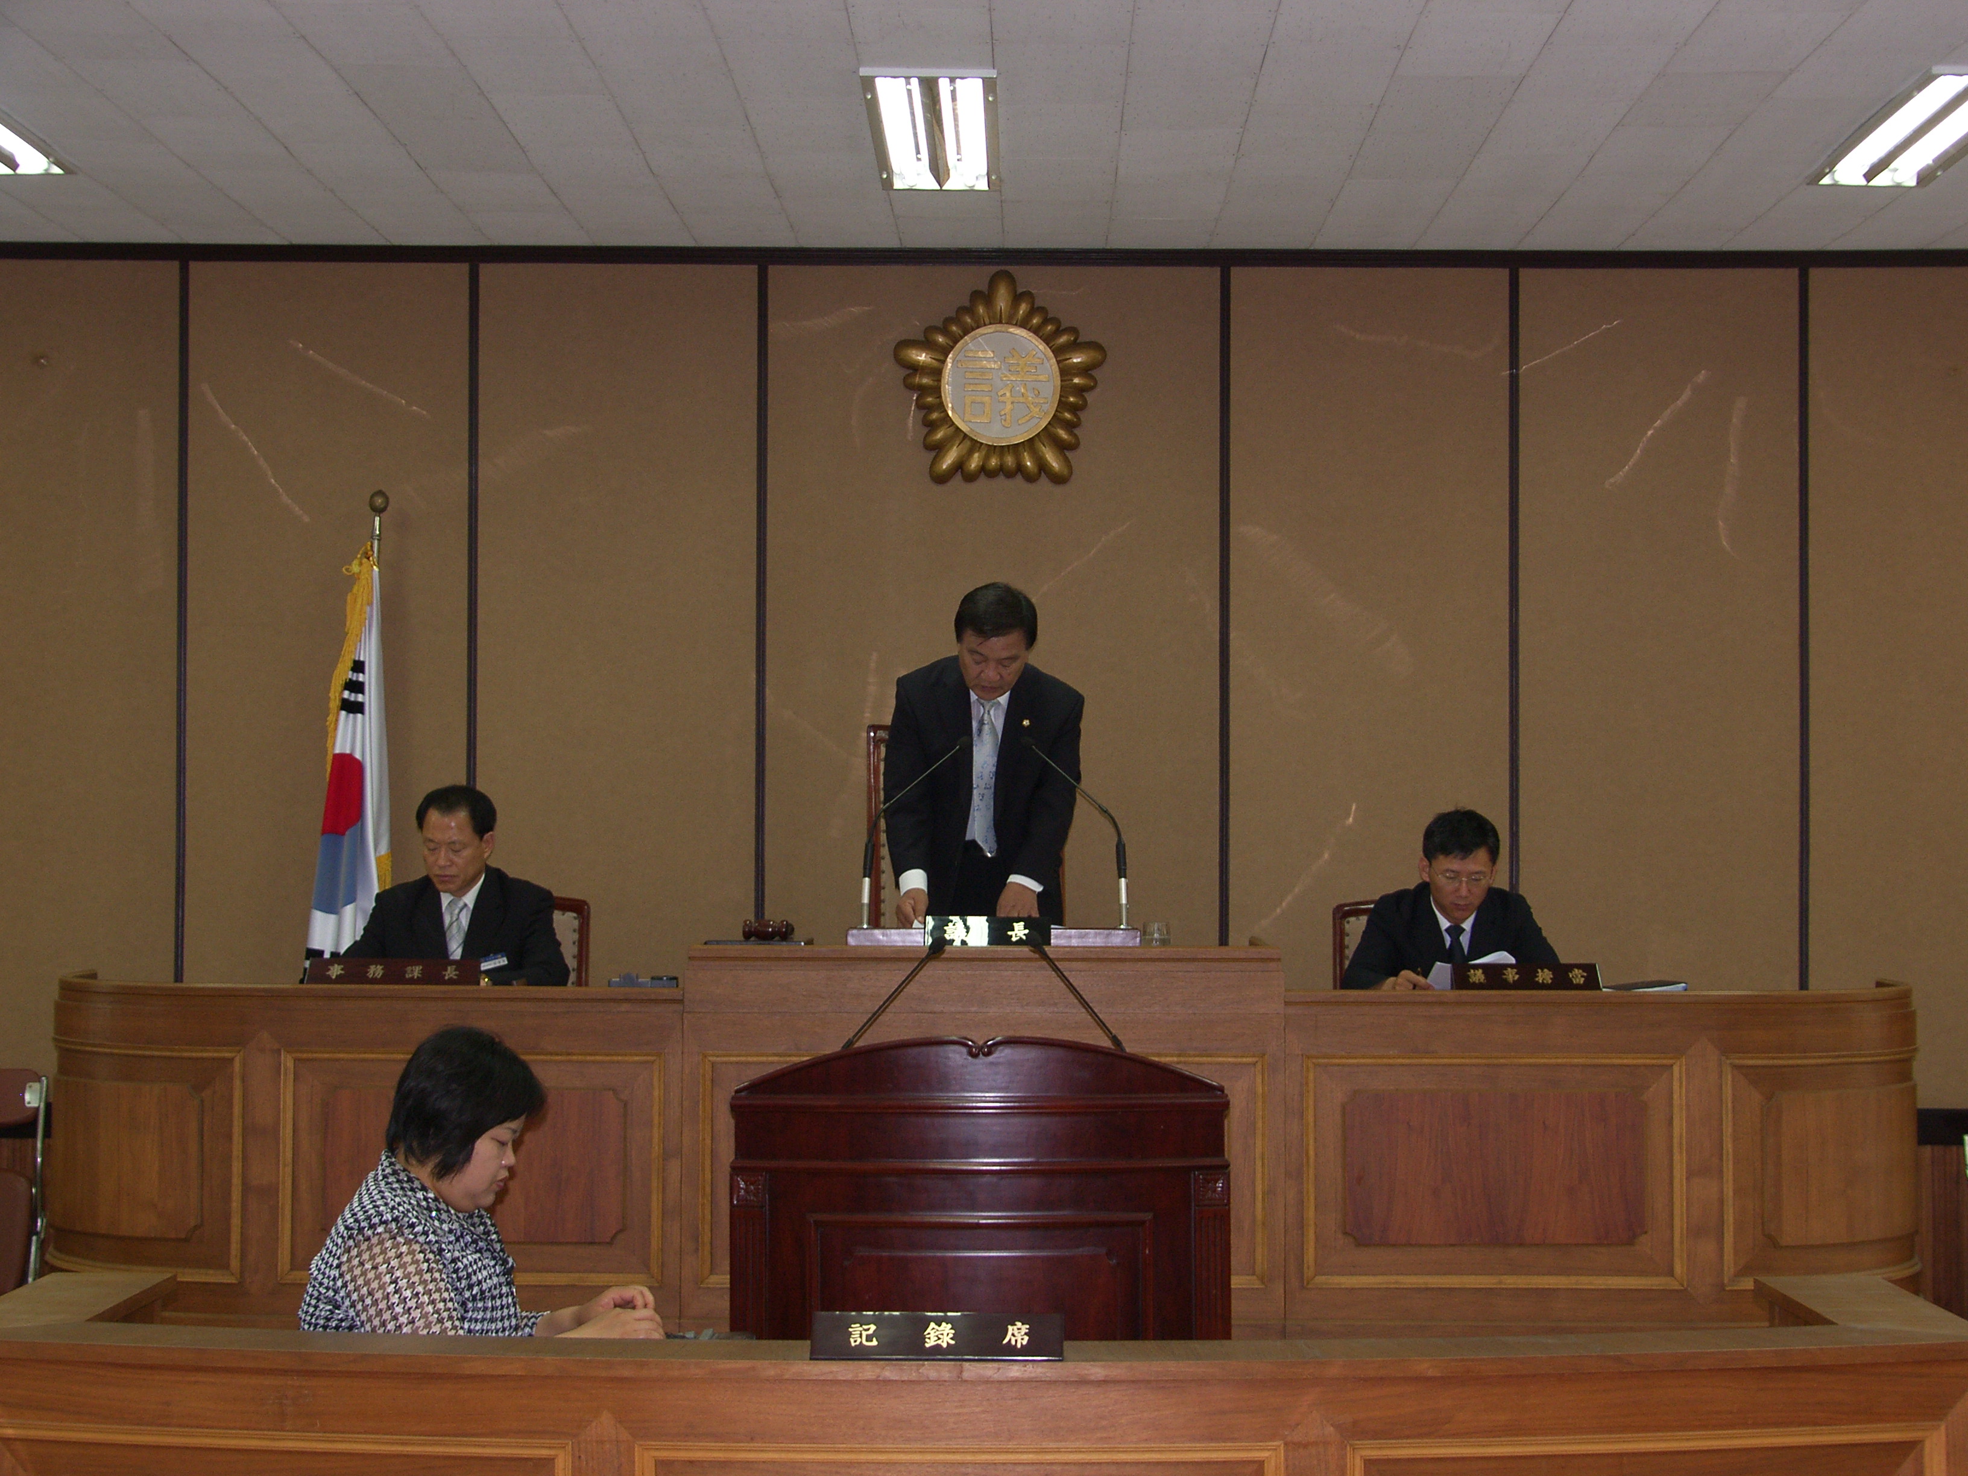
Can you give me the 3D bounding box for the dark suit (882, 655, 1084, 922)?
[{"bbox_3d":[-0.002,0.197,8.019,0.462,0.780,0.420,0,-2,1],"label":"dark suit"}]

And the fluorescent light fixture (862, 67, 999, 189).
[{"bbox_3d":[-0.119,-1.512,8.383,0.310,0.080,1.340,0,-2,1],"label":"fluorescent light fixture"}]

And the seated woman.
[{"bbox_3d":[-0.747,1.063,5.155,0.594,1.253,0.470,0,-2,3],"label":"seated woman"}]

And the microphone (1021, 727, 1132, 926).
[{"bbox_3d":[0.211,0.216,7.865,0.257,0.449,0.090,0,-2,26],"label":"microphone"}]

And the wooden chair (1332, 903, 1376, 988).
[{"bbox_3d":[1.096,0.898,8.212,0.560,1.010,0.600,0,-2,1],"label":"wooden chair"}]

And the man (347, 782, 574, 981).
[{"bbox_3d":[-1.249,0.749,8.023,0.517,1.275,0.680,0,-2,11],"label":"man"}]

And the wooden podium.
[{"bbox_3d":[-0.006,1.134,6.372,0.913,1.186,0.600,0,-2,1],"label":"wooden podium"}]

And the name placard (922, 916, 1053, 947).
[{"bbox_3d":[0.011,0.438,7.712,0.286,0.068,0.050,0,-2,1],"label":"name placard"}]

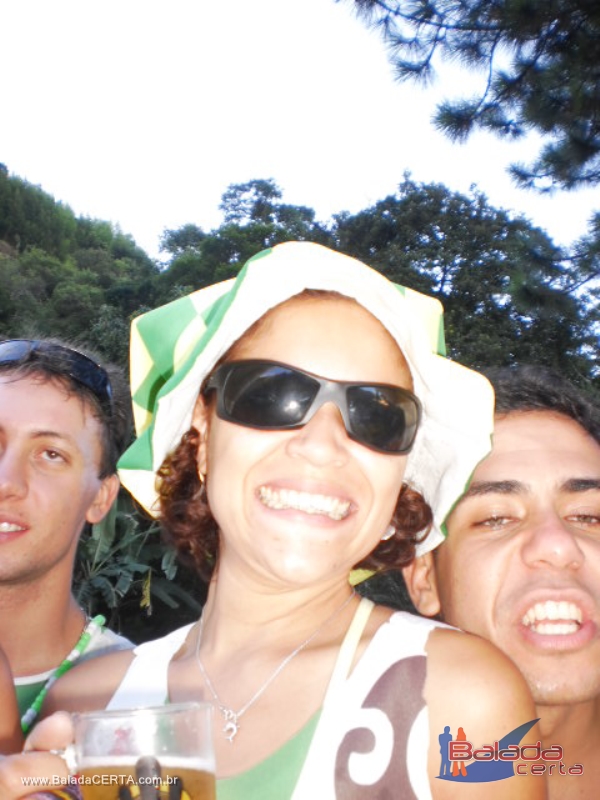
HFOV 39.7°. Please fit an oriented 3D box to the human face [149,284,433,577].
[{"bbox_3d":[0.004,0.024,0.553,0.160,0.195,0.140,11,-12,-6],"label":"human face"}]

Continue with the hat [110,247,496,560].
[{"bbox_3d":[0.000,-0.010,0.672,0.285,0.185,0.285,12,-40,-5],"label":"hat"}]

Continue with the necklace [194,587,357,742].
[{"bbox_3d":[-0.017,0.198,0.668,0.120,0.140,0.110,-6,-25,16],"label":"necklace"}]

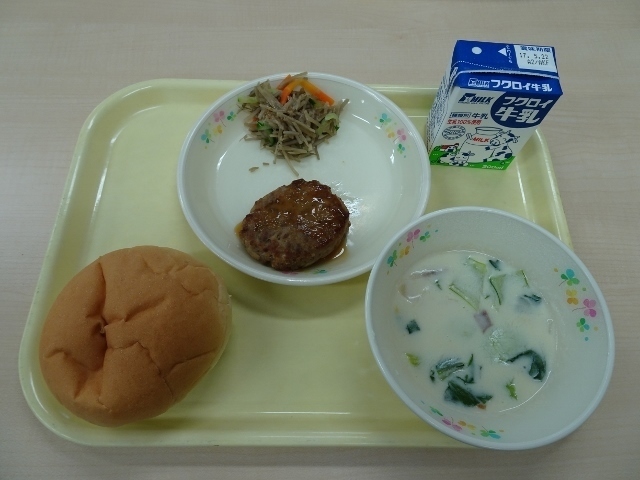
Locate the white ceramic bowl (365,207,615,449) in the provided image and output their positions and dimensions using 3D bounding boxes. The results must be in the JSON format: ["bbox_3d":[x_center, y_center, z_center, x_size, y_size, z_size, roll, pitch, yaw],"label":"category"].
[{"bbox_3d":[0.092,0.052,0.269,0.137,0.053,0.137,1,64,-3],"label":"white ceramic bowl"}]

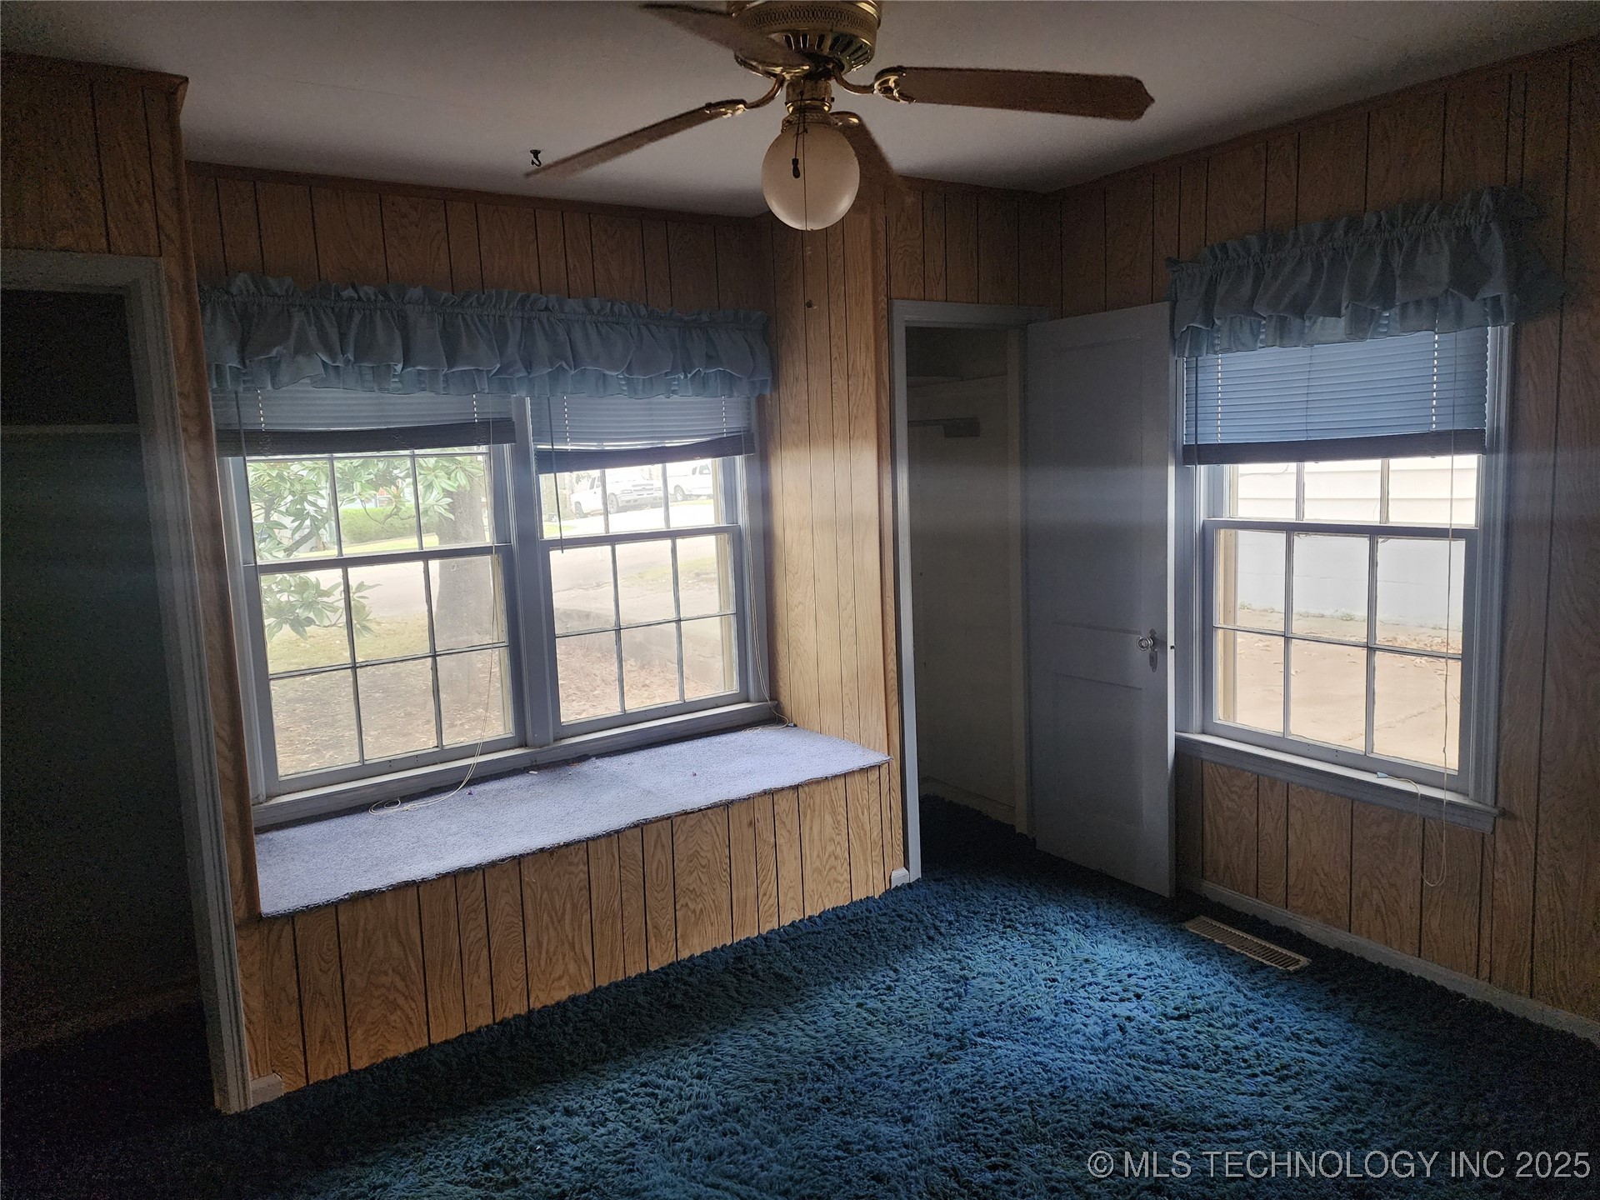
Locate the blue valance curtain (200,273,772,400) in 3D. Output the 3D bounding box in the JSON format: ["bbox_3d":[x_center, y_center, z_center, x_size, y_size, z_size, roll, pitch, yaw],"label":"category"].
[{"bbox_3d":[-0.931,-0.849,3.531,1.952,0.350,0.138,-8,9,-34],"label":"blue valance curtain"}]

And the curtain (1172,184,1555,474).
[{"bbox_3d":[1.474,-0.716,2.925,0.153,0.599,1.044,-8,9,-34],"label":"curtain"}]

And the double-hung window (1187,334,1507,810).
[{"bbox_3d":[1.532,-0.219,3.098,0.098,1.451,0.975,-8,9,-34],"label":"double-hung window"}]

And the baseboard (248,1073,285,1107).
[{"bbox_3d":[-1.327,1.223,2.650,0.075,0.069,0.021,-8,9,-34],"label":"baseboard"}]

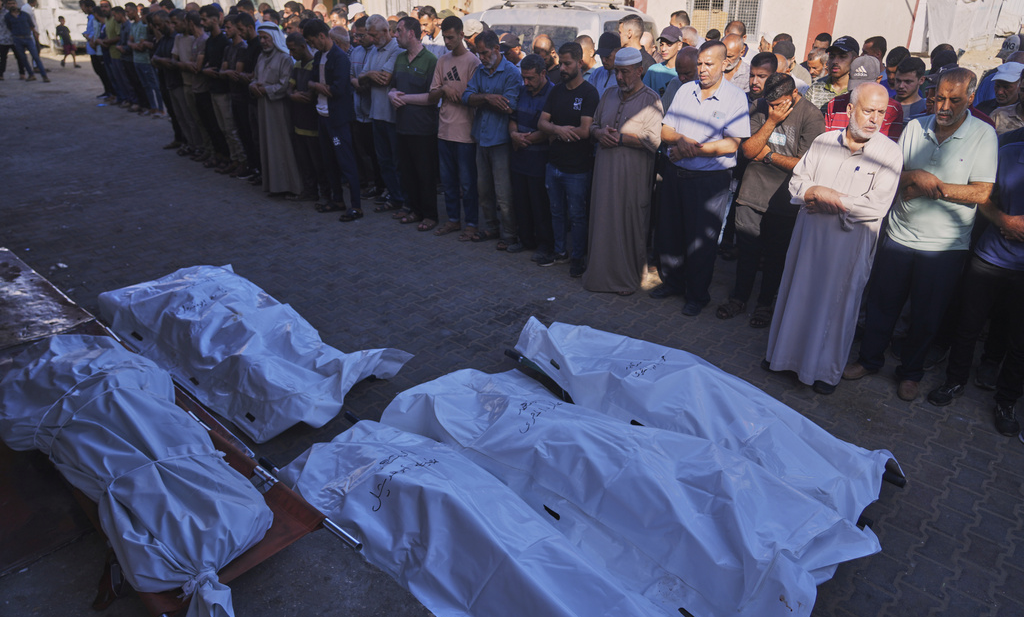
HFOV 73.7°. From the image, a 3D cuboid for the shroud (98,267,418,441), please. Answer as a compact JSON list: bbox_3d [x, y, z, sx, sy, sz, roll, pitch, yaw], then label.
[{"bbox_3d":[-1.679,0.126,4.170,2.120,0.320,0.840,21,33,36],"label":"shroud"}]

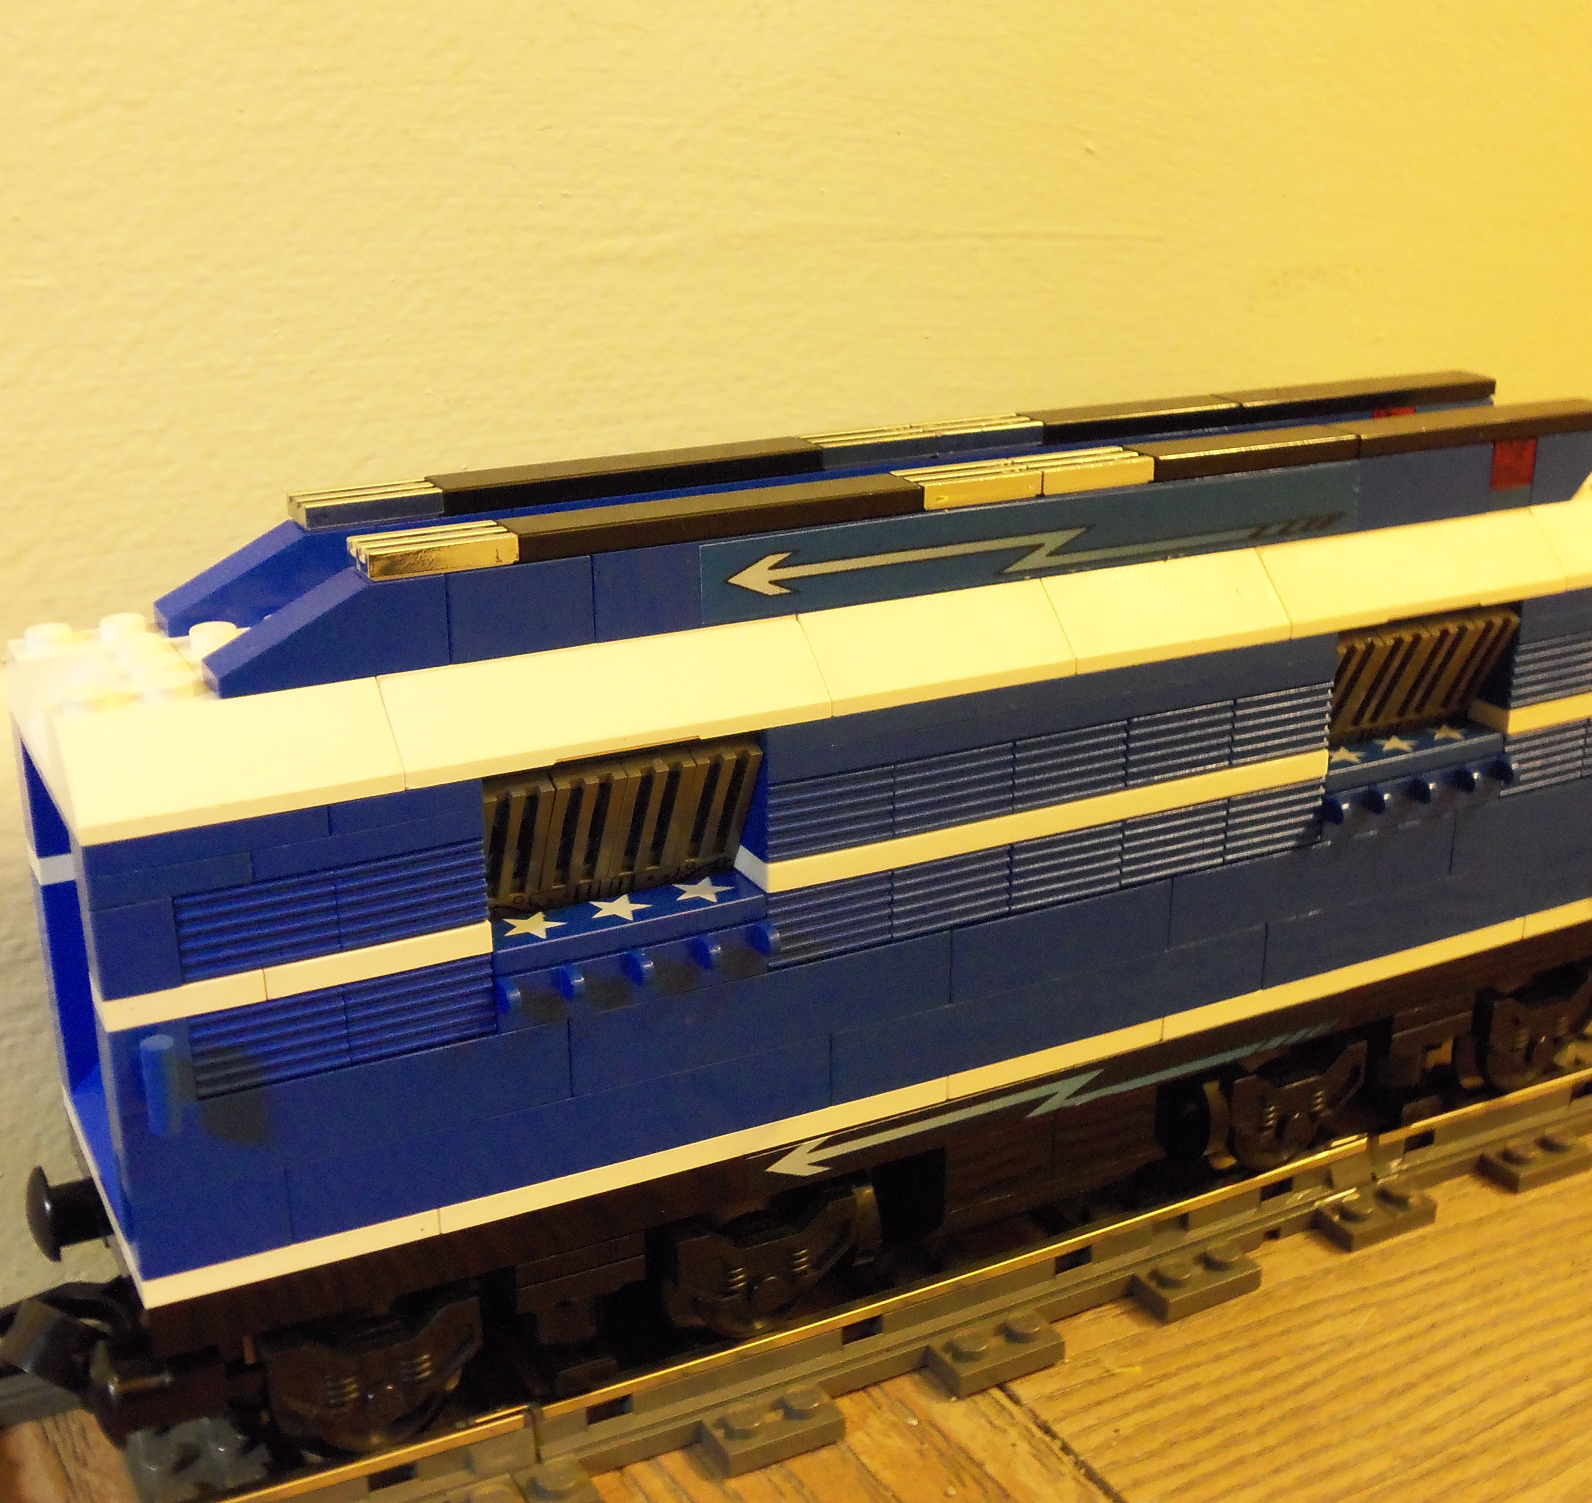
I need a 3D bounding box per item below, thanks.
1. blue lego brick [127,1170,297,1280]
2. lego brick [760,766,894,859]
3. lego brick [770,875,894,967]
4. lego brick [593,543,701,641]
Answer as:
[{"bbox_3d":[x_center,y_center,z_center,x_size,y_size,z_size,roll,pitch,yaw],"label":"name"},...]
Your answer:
[{"bbox_3d":[-0.061,0.047,0.221,0.016,0.010,0.008,-10,22,-26],"label":"blue lego brick"},{"bbox_3d":[0.002,0.006,0.241,0.016,0.010,0.008,-10,22,-26],"label":"lego brick"},{"bbox_3d":[0.002,0.018,0.245,0.016,0.010,0.008,-10,22,-26],"label":"lego brick"},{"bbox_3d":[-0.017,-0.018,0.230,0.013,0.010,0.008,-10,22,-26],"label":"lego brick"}]

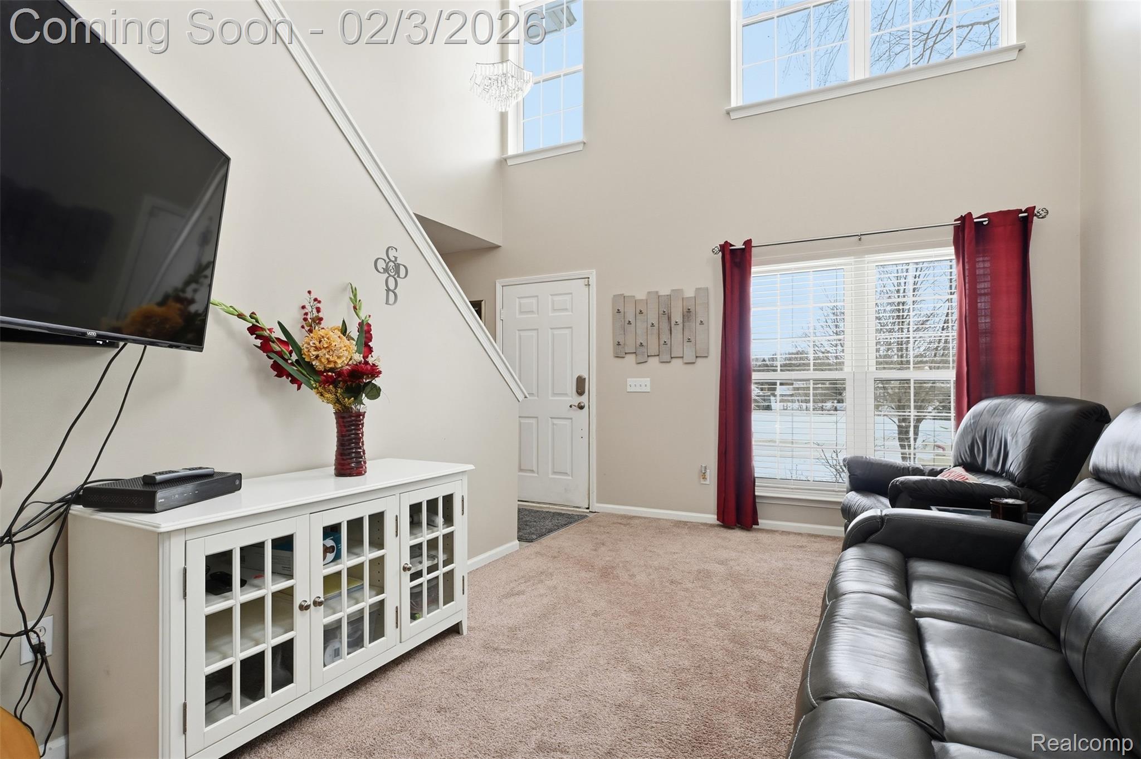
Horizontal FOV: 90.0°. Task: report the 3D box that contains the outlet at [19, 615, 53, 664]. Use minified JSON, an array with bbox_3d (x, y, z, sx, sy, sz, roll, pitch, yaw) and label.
[{"bbox_3d":[-1.496,0.729,1.598,0.012,0.115,0.070,0,-1,27],"label":"outlet"}]

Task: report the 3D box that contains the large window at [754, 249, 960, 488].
[{"bbox_3d":[2.089,-0.025,4.100,1.760,1.730,0.090,0,-1,27],"label":"large window"}]

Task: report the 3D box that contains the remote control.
[{"bbox_3d":[-1.236,0.303,1.813,0.050,0.026,0.200,0,-1,17],"label":"remote control"}]

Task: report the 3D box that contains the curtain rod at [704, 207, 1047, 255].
[{"bbox_3d":[2.053,-1.021,4.035,2.090,0.075,0.110,0,-1,27],"label":"curtain rod"}]

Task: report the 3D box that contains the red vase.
[{"bbox_3d":[-0.884,0.255,2.292,0.120,0.253,0.120,0,-1,27],"label":"red vase"}]

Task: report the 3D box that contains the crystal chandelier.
[{"bbox_3d":[-0.572,-2.375,4.713,0.500,0.312,0.500,0,-1,27],"label":"crystal chandelier"}]

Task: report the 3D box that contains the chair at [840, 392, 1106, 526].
[{"bbox_3d":[2.076,0.598,3.081,1.020,1.050,1.000,0,-1,13],"label":"chair"}]

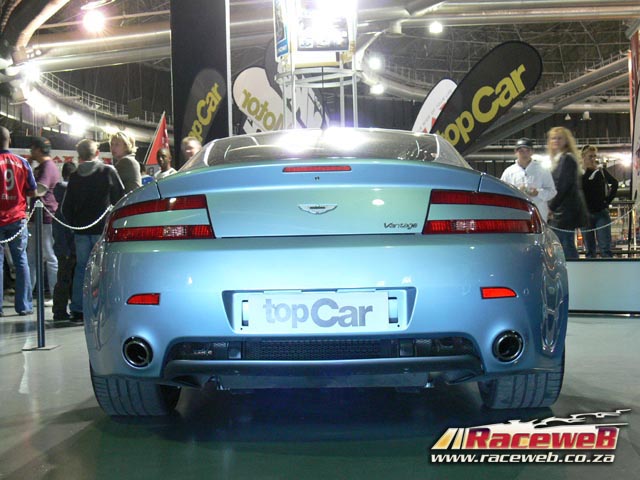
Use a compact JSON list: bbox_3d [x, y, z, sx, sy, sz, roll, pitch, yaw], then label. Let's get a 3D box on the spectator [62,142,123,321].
[{"bbox_3d":[-2.205,-0.101,8.100,0.560,1.780,0.380,-1,0,-20],"label":"spectator"}]

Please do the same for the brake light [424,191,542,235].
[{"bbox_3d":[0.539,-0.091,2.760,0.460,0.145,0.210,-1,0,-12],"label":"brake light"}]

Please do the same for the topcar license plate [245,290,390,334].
[{"bbox_3d":[-0.006,0.231,2.630,0.450,0.125,0.018,-1,0,3],"label":"topcar license plate"}]

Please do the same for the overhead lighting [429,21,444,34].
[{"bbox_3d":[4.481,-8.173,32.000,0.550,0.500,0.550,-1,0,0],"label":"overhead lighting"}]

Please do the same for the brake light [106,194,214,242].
[{"bbox_3d":[-0.525,-0.070,2.690,0.400,0.145,0.240,-1,0,2],"label":"brake light"}]

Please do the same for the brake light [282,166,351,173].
[{"bbox_3d":[-0.008,-0.225,2.660,0.222,0.021,0.030,-1,0,2],"label":"brake light"}]

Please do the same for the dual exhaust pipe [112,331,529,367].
[{"bbox_3d":[0.012,0.366,2.780,1.310,0.110,0.180,-1,0,3],"label":"dual exhaust pipe"}]

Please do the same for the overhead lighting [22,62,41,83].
[{"bbox_3d":[-12.483,-7.248,36.000,0.750,0.800,0.650,-1,0,-19],"label":"overhead lighting"}]

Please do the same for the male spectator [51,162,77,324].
[{"bbox_3d":[-2.276,0.014,7.500,0.430,1.430,0.290,-1,0,-6],"label":"male spectator"}]

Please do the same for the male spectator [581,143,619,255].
[{"bbox_3d":[3.292,-0.247,9.800,0.580,1.740,0.380,-2,0,-41],"label":"male spectator"}]

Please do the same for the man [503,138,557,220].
[{"bbox_3d":[2.155,-0.175,8.600,0.560,1.760,0.380,-1,0,12],"label":"man"}]

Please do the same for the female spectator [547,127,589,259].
[{"bbox_3d":[2.335,-0.174,7.850,0.320,1.740,0.420,-1,0,-30],"label":"female spectator"}]

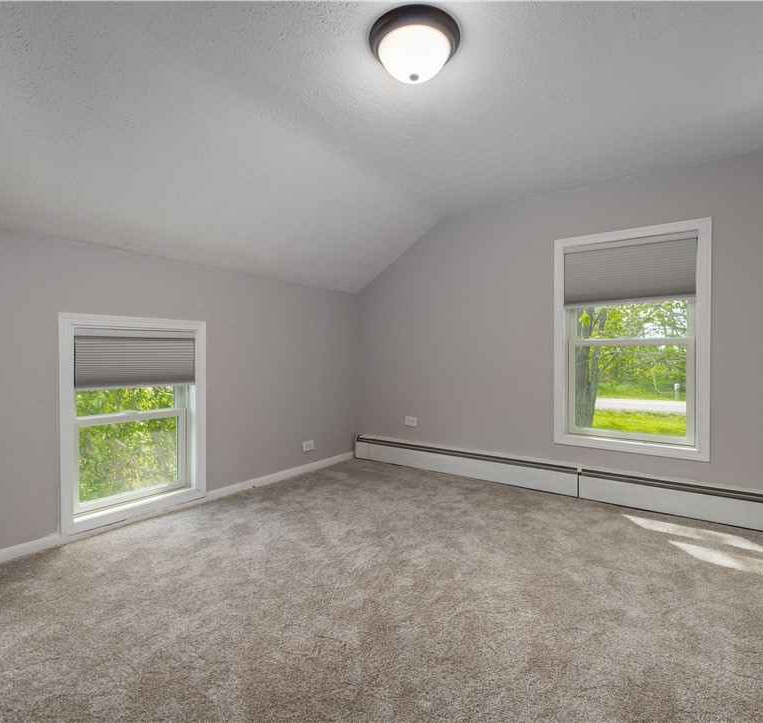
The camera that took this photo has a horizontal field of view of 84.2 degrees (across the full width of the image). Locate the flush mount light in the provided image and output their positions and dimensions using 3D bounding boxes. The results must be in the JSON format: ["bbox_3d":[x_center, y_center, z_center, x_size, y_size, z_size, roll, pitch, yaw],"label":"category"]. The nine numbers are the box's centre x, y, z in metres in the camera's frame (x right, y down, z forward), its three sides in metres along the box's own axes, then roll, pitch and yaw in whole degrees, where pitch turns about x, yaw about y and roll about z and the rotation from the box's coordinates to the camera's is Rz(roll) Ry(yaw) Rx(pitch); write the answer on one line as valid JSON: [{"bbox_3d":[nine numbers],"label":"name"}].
[{"bbox_3d":[0.119,-1.109,1.558,0.333,0.134,0.333,0,1,0],"label":"flush mount light"}]

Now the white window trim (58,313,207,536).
[{"bbox_3d":[-1.488,0.337,2.600,0.120,1.200,0.832,0,1,37],"label":"white window trim"}]

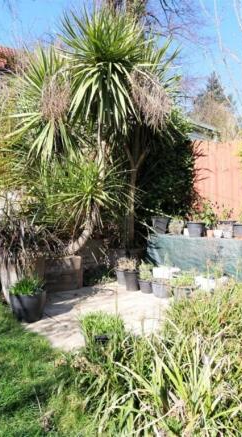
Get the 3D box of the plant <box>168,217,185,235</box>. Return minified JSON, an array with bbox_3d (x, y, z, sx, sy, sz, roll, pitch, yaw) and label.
[{"bbox_3d":[1.063,0.134,5.800,0.300,0.340,0.300,0,0,0],"label":"plant"}]

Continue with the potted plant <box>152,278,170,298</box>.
[{"bbox_3d":[0.635,1.095,4.750,0.280,0.290,0.280,0,0,0],"label":"potted plant"}]

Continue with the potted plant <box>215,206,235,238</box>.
[{"bbox_3d":[1.914,0.074,5.600,0.350,0.570,0.340,0,0,0],"label":"potted plant"}]

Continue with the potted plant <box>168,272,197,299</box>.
[{"bbox_3d":[0.944,1.040,4.650,0.400,0.400,0.380,0,0,0],"label":"potted plant"}]

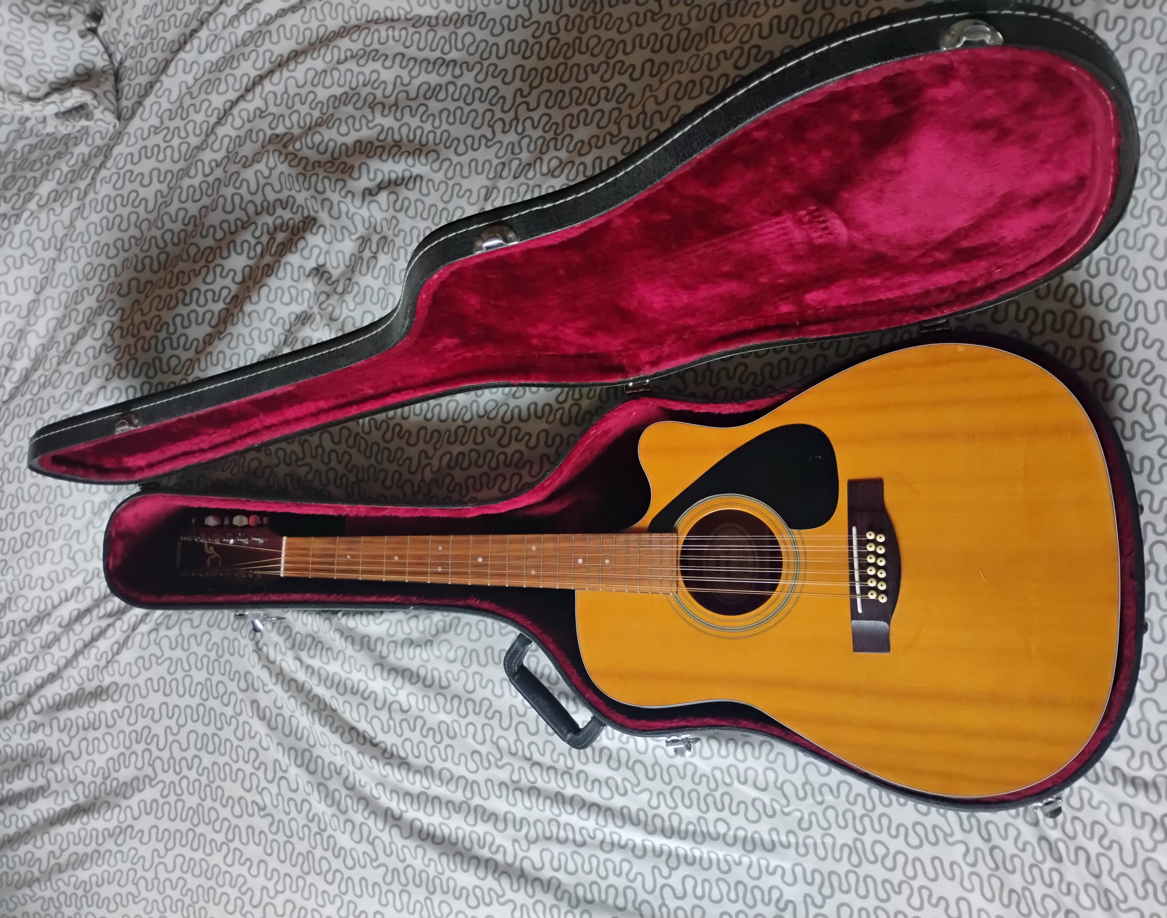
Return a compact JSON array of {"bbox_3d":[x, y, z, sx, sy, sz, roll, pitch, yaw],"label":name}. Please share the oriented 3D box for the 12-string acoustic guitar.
[{"bbox_3d":[-0.014,0.112,1.089,1.068,0.126,0.415,-1,85,19],"label":"12-string acoustic guitar"}]

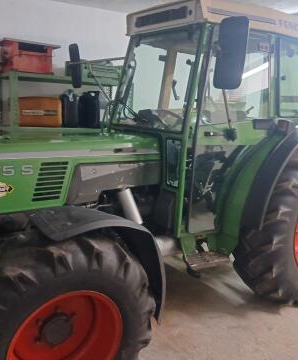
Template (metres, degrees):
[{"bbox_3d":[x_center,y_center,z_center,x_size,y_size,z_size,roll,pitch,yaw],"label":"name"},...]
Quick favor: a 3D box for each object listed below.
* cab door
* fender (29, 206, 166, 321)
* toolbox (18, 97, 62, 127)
[{"bbox_3d":[0.666,-0.371,2.845,0.892,1.519,0.078,-8,16,-37],"label":"cab door"},{"bbox_3d":[-0.264,0.530,2.071,0.696,0.755,0.343,-8,16,-37],"label":"fender"},{"bbox_3d":[-1.158,-0.700,3.676,0.455,0.290,0.260,-7,15,-32],"label":"toolbox"}]

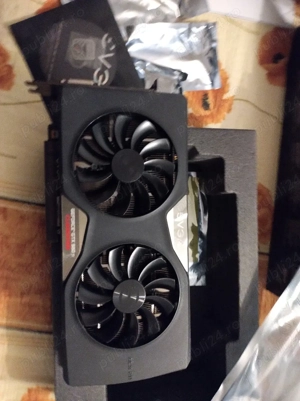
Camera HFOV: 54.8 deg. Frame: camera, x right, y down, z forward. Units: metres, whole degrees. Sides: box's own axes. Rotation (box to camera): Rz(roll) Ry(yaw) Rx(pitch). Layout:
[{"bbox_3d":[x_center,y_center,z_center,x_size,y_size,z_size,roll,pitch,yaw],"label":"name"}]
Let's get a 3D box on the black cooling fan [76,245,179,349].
[{"bbox_3d":[-0.018,0.084,0.253,0.088,0.021,0.088,-1,91,-10],"label":"black cooling fan"}]

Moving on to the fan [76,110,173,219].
[{"bbox_3d":[-0.019,-0.030,0.250,0.088,0.021,0.088,-1,91,-10],"label":"fan"}]

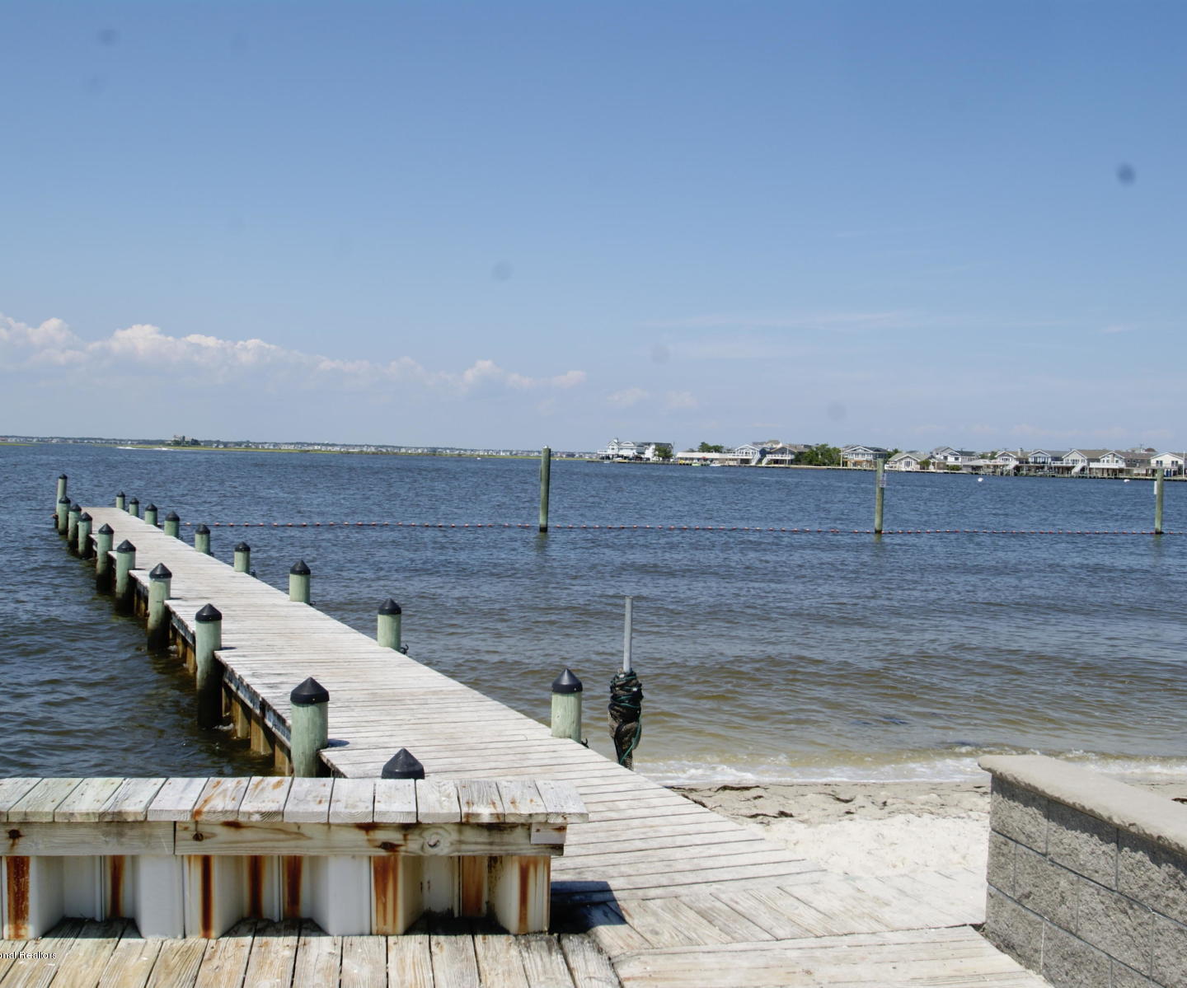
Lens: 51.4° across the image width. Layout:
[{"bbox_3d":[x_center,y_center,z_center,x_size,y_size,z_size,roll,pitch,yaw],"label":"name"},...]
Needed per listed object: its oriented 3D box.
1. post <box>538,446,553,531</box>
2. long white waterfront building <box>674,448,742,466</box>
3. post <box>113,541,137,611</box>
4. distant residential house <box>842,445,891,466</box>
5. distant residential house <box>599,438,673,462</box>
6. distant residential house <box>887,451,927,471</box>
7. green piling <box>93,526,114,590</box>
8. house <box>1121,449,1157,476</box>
[{"bbox_3d":[-1.299,-0.109,33.100,0.225,2.310,0.225,2,2,0],"label":"post"},{"bbox_3d":[40.065,-12.614,430.000,20.500,5.000,10.000,2,2,28],"label":"long white waterfront building"},{"bbox_3d":[-5.813,1.018,15.300,0.240,0.860,0.240,2,2,0],"label":"post"},{"bbox_3d":[87.256,-12.001,394.000,11.500,6.700,11.000,3,2,37],"label":"distant residential house"},{"bbox_3d":[15.381,-16.026,450.000,22.000,8.000,13.000,2,2,27],"label":"distant residential house"},{"bbox_3d":[94.576,-9.832,372.000,9.200,5.000,9.000,3,2,40],"label":"distant residential house"},{"bbox_3d":[-7.023,0.904,17.700,0.225,0.910,0.225,2,2,0],"label":"green piling"},{"bbox_3d":[142.622,-7.997,322.000,8.500,6.600,7.500,0,2,-42],"label":"house"}]

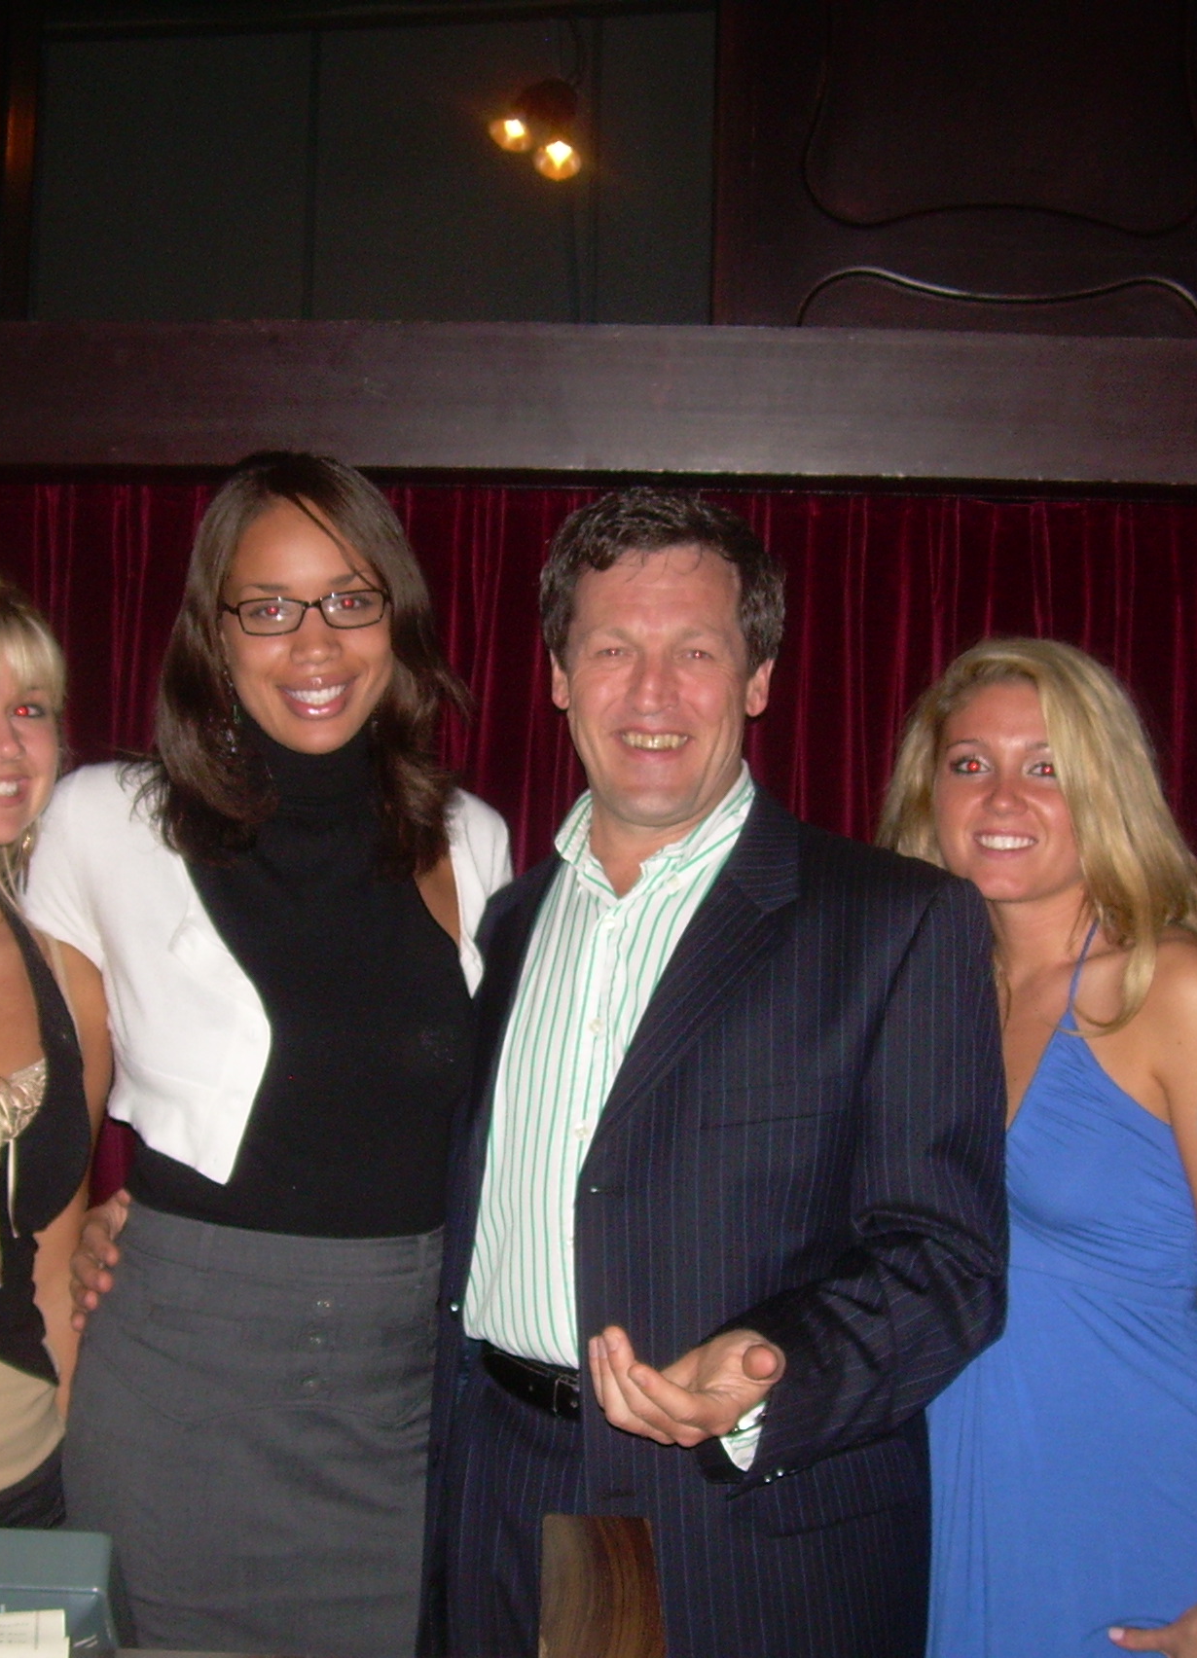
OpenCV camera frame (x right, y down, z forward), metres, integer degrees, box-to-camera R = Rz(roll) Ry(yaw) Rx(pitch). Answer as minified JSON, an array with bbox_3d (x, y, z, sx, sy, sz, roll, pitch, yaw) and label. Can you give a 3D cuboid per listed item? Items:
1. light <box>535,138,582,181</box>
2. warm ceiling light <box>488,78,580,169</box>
[{"bbox_3d":[-0.055,-0.932,3.380,0.065,0.060,0.070,1,0,3],"label":"light"},{"bbox_3d":[-0.091,-0.991,3.400,0.120,0.120,0.120,1,0,11],"label":"warm ceiling light"}]

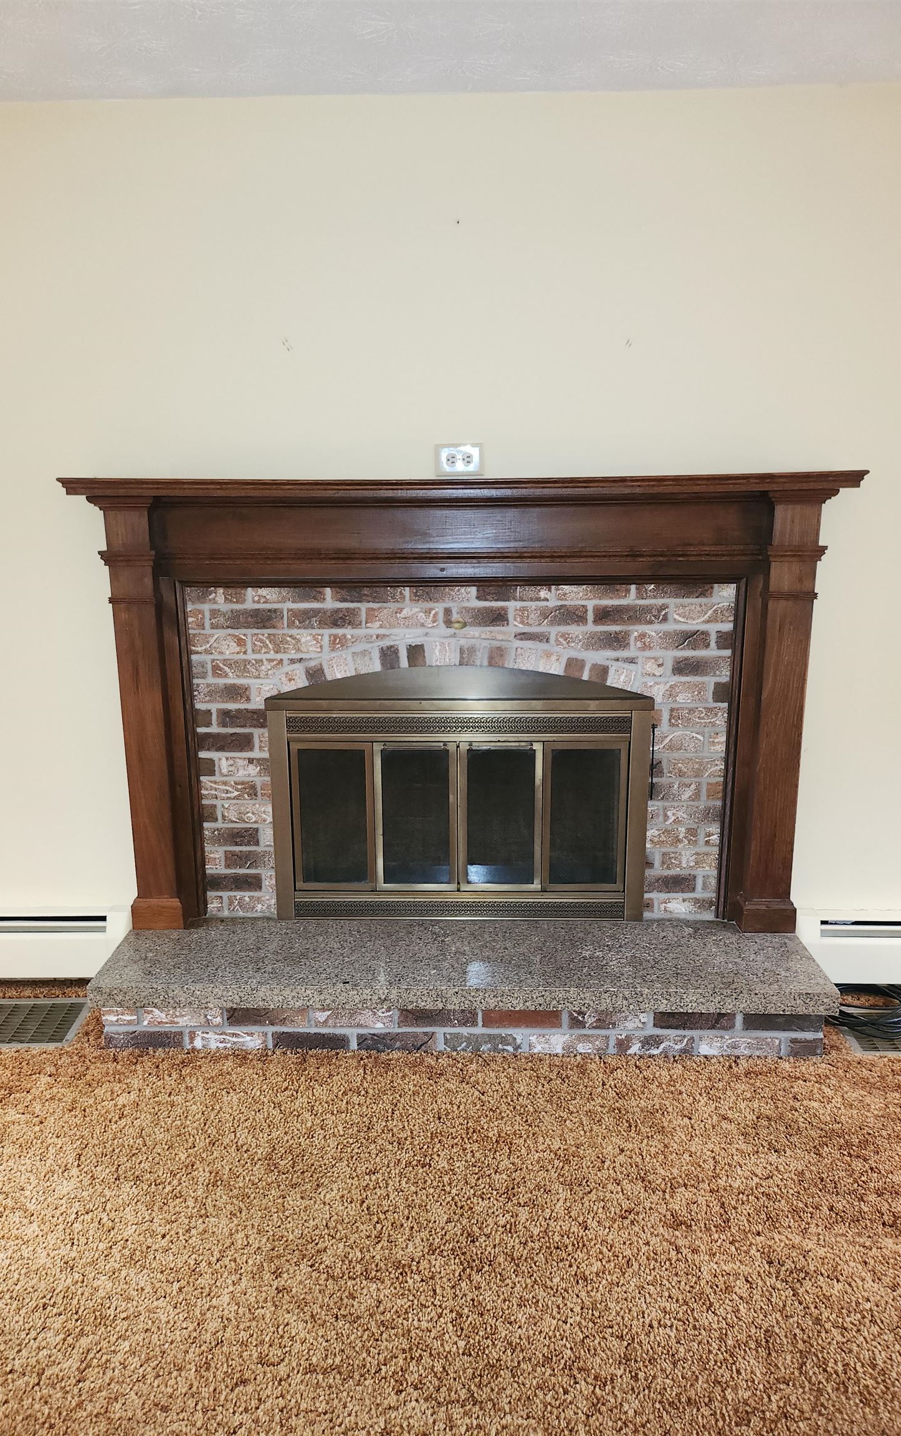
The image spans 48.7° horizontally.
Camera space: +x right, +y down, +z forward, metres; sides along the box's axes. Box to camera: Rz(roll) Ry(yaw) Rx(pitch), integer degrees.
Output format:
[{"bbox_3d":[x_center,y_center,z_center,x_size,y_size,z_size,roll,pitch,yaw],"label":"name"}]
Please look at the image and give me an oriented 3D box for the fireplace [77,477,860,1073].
[{"bbox_3d":[0.022,0.106,2.475,1.914,1.379,0.435,0,13,2],"label":"fireplace"}]

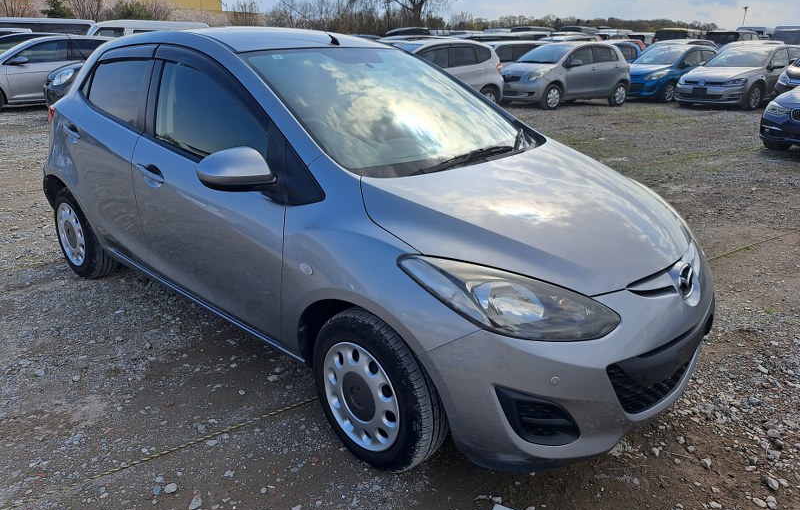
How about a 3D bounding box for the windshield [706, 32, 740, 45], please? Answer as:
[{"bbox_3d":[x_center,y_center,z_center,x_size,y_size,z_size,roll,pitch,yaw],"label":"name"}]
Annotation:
[{"bbox_3d":[11.088,-7.442,19.042,1.080,0.430,0.120,19,27,39],"label":"windshield"}]

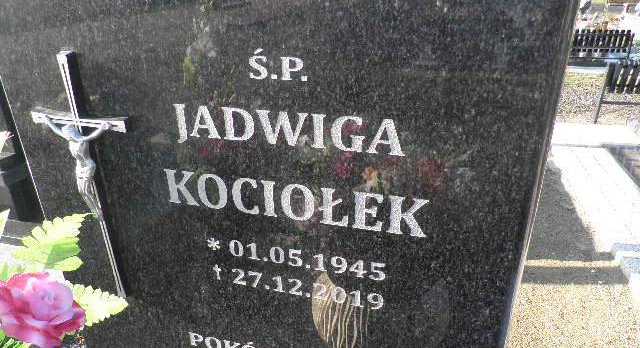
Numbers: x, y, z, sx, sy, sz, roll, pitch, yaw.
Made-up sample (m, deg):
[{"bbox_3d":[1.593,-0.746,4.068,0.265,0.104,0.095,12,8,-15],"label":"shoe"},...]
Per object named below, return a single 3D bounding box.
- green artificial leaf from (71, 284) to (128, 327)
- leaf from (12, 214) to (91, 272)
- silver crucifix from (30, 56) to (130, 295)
[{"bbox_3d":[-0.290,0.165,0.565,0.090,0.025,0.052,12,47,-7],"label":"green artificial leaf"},{"bbox_3d":[-0.328,0.088,0.537,0.070,0.028,0.095,29,48,3],"label":"leaf"},{"bbox_3d":[-0.340,0.031,0.665,0.160,0.406,0.031,6,26,15],"label":"silver crucifix"}]

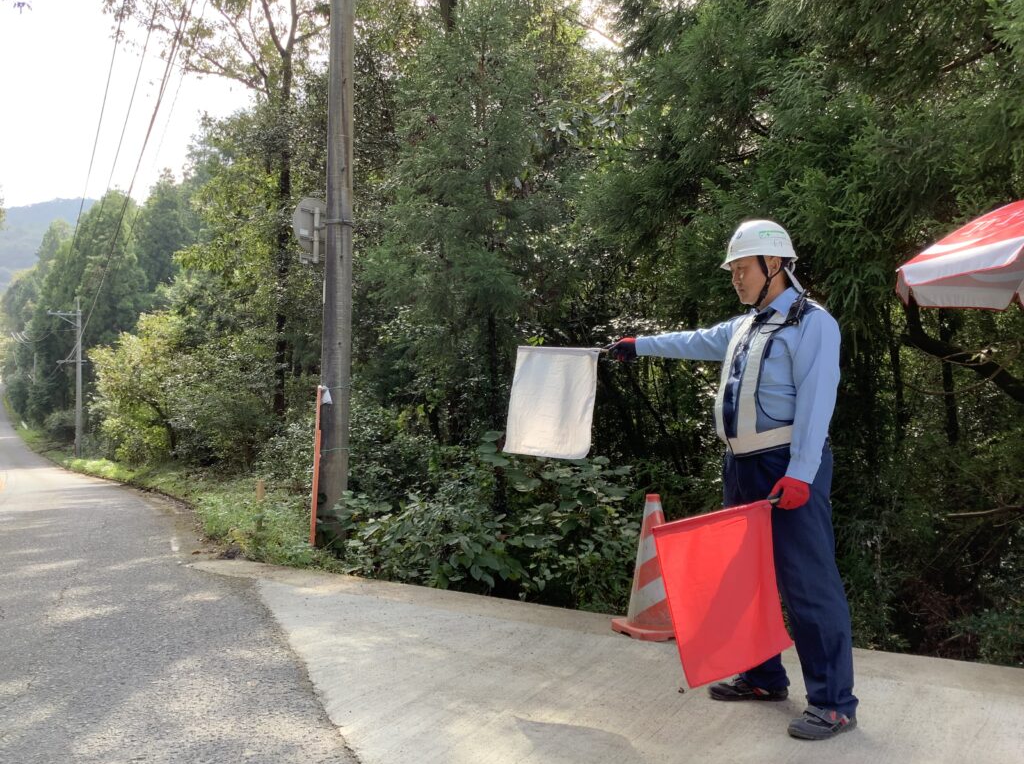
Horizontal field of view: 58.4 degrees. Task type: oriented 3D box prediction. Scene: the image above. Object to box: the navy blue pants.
[{"bbox_3d":[0.993,0.683,3.270,0.340,0.910,0.490,1,-3,-27],"label":"navy blue pants"}]

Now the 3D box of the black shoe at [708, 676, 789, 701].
[{"bbox_3d":[0.882,1.136,3.420,0.285,0.100,0.105,0,-2,-2],"label":"black shoe"}]

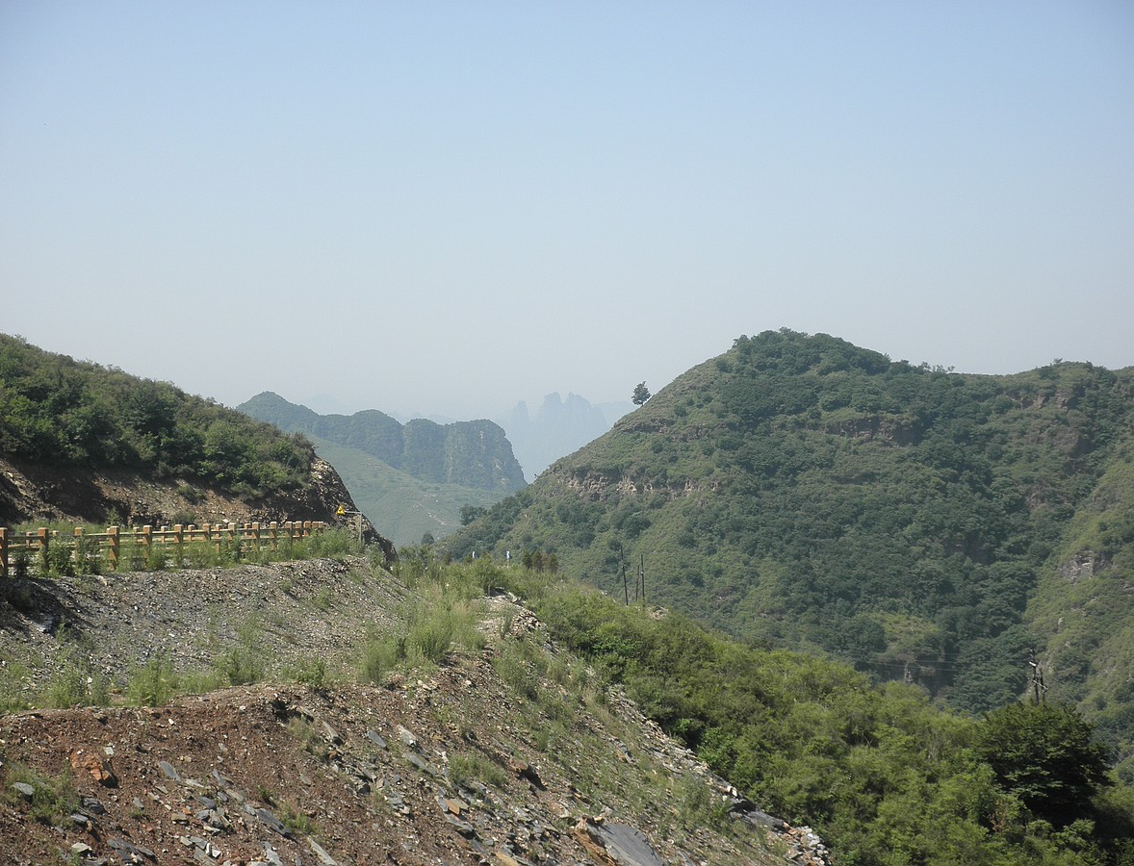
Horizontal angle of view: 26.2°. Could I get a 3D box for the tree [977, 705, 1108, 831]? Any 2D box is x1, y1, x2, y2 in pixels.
[{"bbox_3d":[25.403,17.800,130.000,7.200,7.200,7.000,0,-2,0],"label":"tree"}]

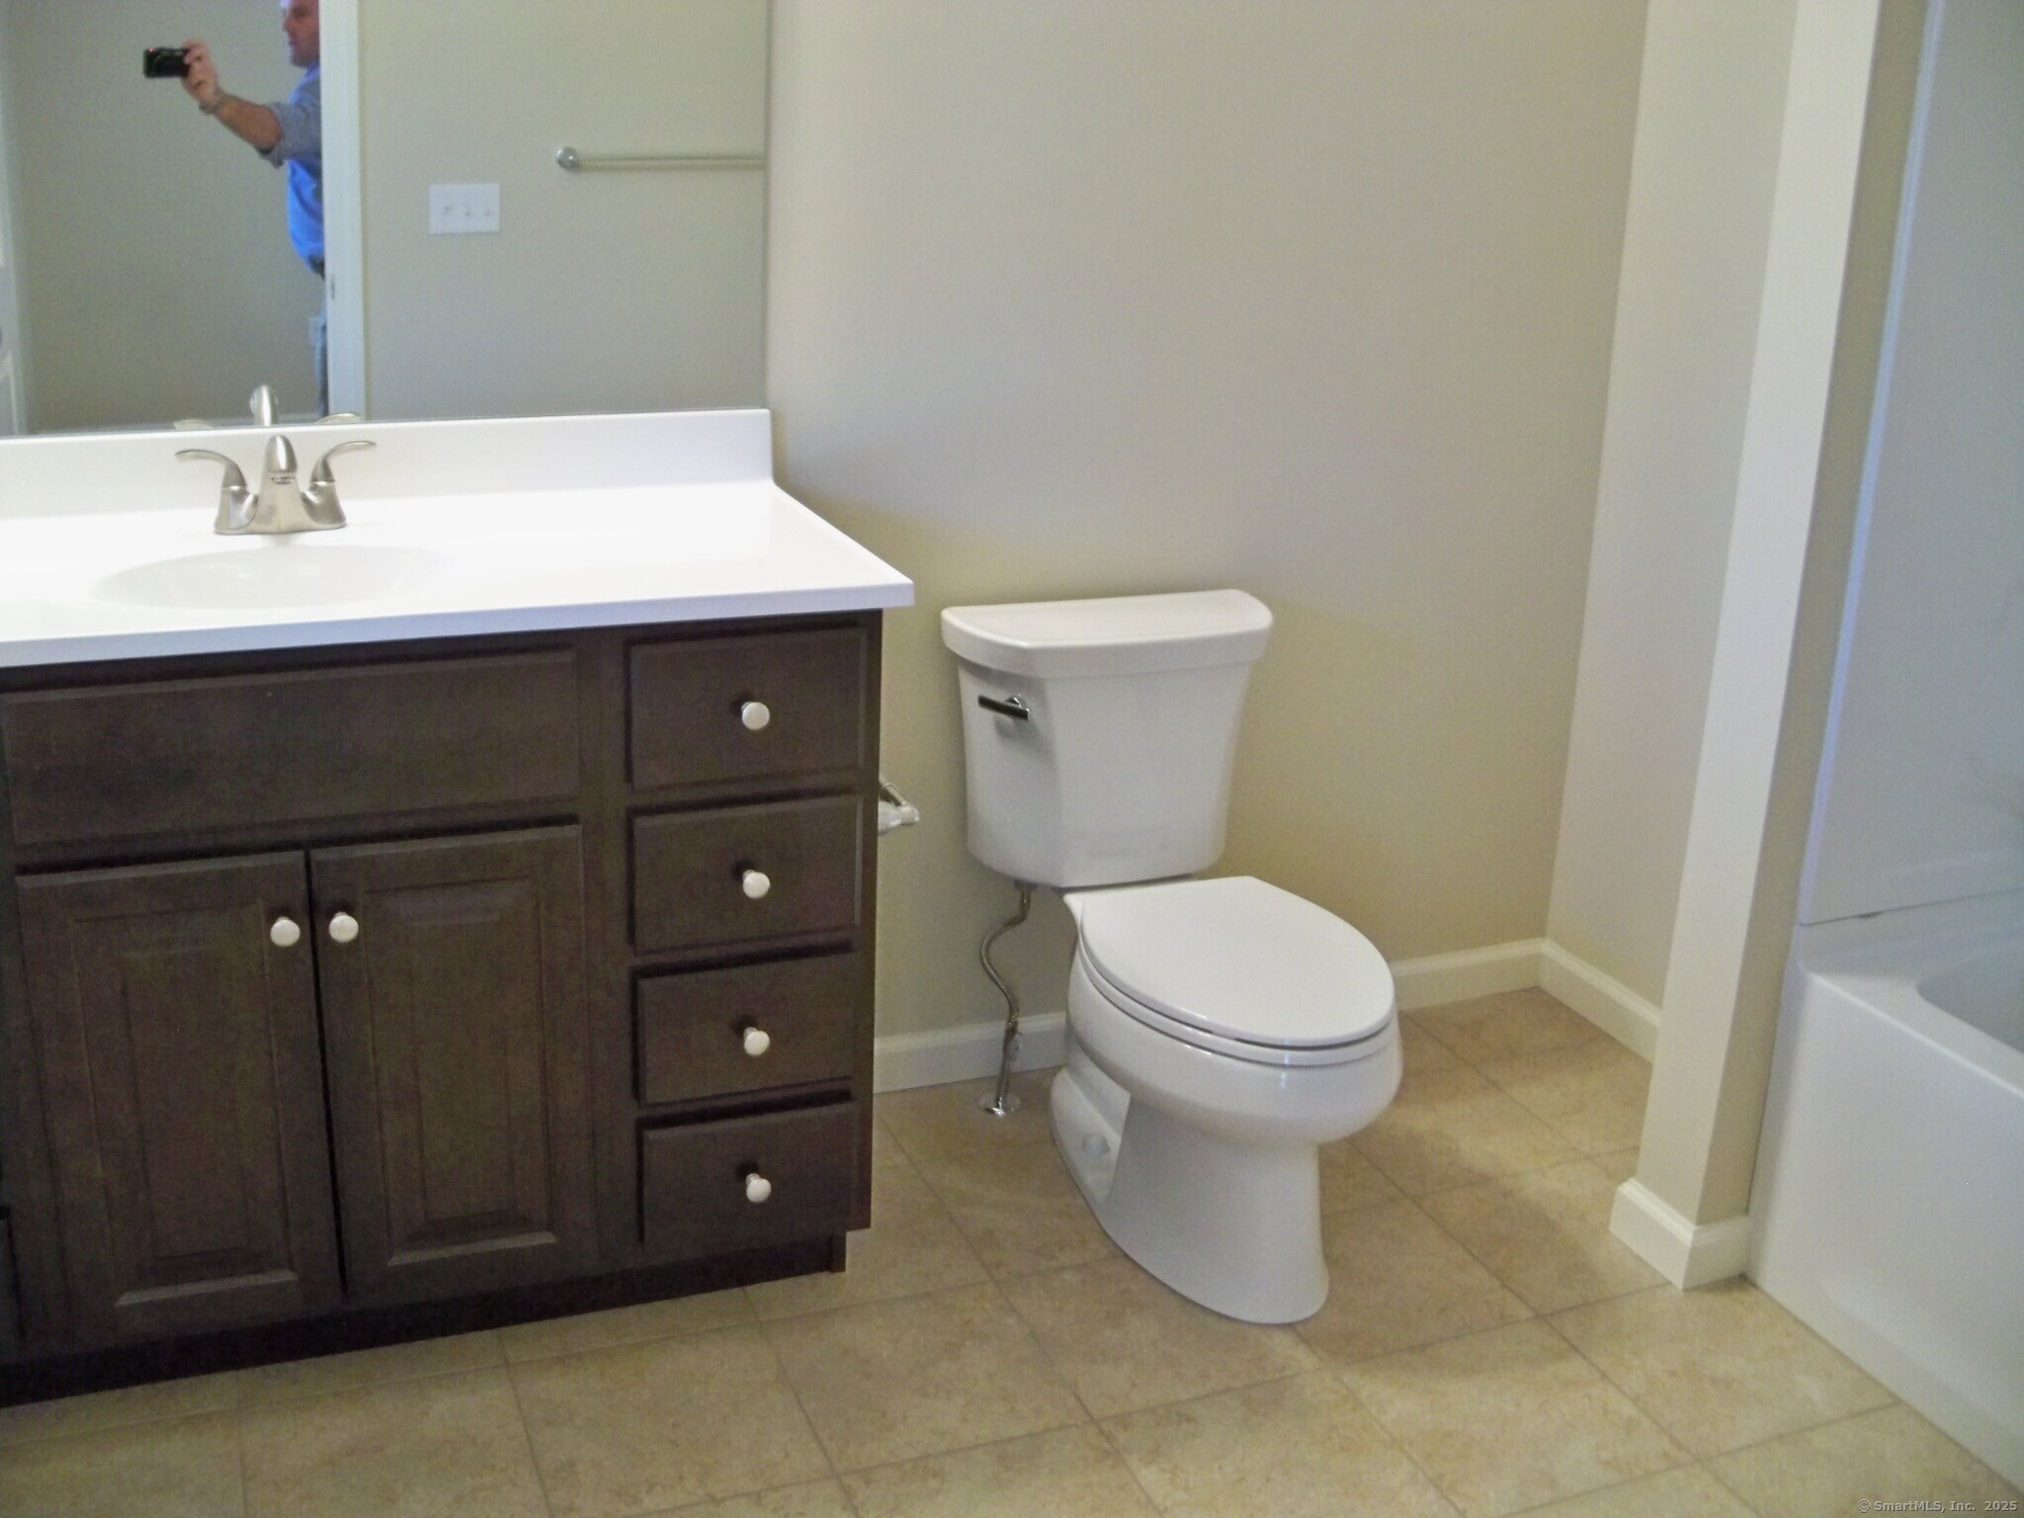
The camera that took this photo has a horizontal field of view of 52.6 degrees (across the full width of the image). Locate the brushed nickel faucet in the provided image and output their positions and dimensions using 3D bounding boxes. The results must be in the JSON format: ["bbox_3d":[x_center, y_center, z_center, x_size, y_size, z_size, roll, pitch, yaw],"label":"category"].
[{"bbox_3d":[-0.797,-0.297,2.233,0.221,0.115,0.154,-5,20,-21],"label":"brushed nickel faucet"}]

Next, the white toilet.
[{"bbox_3d":[0.239,0.233,2.634,0.468,0.721,0.763,-5,20,-21],"label":"white toilet"}]

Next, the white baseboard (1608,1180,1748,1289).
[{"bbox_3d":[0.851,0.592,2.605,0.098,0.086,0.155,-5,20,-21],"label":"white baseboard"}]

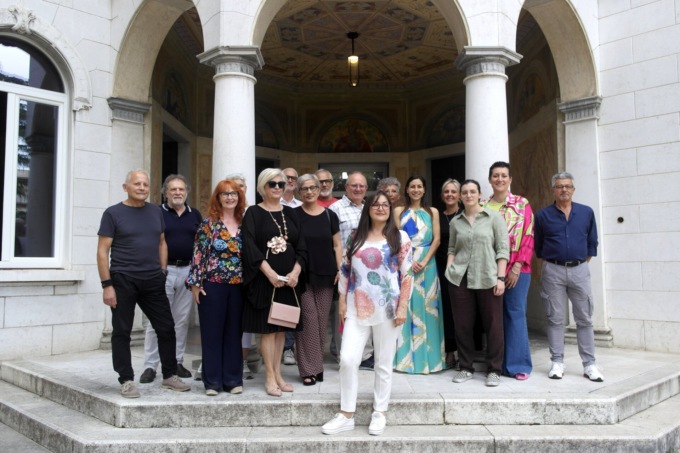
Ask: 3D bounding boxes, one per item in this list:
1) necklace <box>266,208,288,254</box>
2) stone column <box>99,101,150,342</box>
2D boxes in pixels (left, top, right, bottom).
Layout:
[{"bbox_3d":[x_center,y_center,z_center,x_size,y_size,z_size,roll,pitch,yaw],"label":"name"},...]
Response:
[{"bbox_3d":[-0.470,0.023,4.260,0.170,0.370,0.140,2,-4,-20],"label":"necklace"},{"bbox_3d":[-2.660,-0.060,7.020,0.250,3.030,0.540,-5,-6,45],"label":"stone column"}]

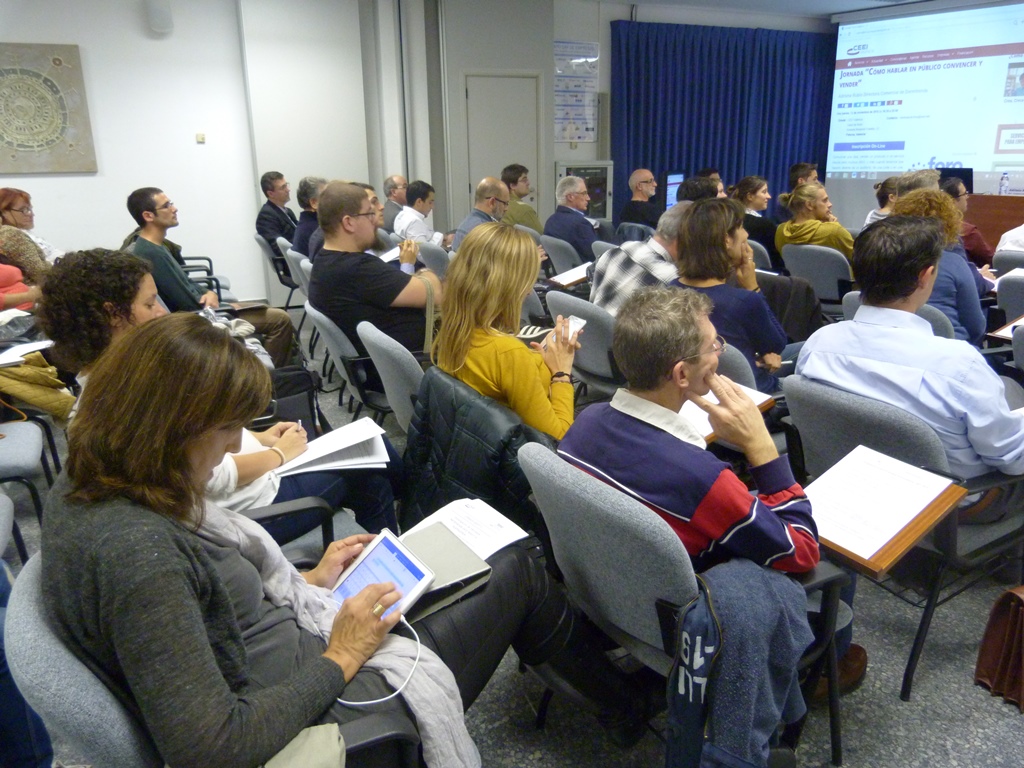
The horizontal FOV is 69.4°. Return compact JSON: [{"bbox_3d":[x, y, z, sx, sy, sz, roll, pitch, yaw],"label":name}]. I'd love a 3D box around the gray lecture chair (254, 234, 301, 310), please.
[{"bbox_3d":[-1.827,-0.840,6.148,0.630,0.840,0.600,-10,19,-28],"label":"gray lecture chair"}]

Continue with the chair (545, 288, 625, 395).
[{"bbox_3d":[0.526,-0.052,3.479,0.630,0.840,0.600,-12,20,-31],"label":"chair"}]

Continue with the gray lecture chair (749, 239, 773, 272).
[{"bbox_3d":[1.788,-0.594,5.123,0.580,0.800,0.580,-9,19,-25],"label":"gray lecture chair"}]

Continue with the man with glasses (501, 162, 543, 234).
[{"bbox_3d":[0.273,-1.222,6.478,0.840,1.320,0.500,-10,20,-29],"label":"man with glasses"}]

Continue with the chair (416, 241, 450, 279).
[{"bbox_3d":[-0.330,-0.662,5.456,0.580,0.800,0.580,-10,19,-27],"label":"chair"}]

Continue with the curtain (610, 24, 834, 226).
[{"bbox_3d":[2.434,-2.619,8.370,2.850,2.580,0.180,-7,18,-19],"label":"curtain"}]

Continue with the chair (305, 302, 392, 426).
[{"bbox_3d":[-0.564,-0.007,3.383,0.630,0.840,0.600,-12,20,-31],"label":"chair"}]

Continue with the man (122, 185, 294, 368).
[{"bbox_3d":[-1.747,-0.485,4.258,0.880,1.270,0.520,-8,19,-23],"label":"man"}]

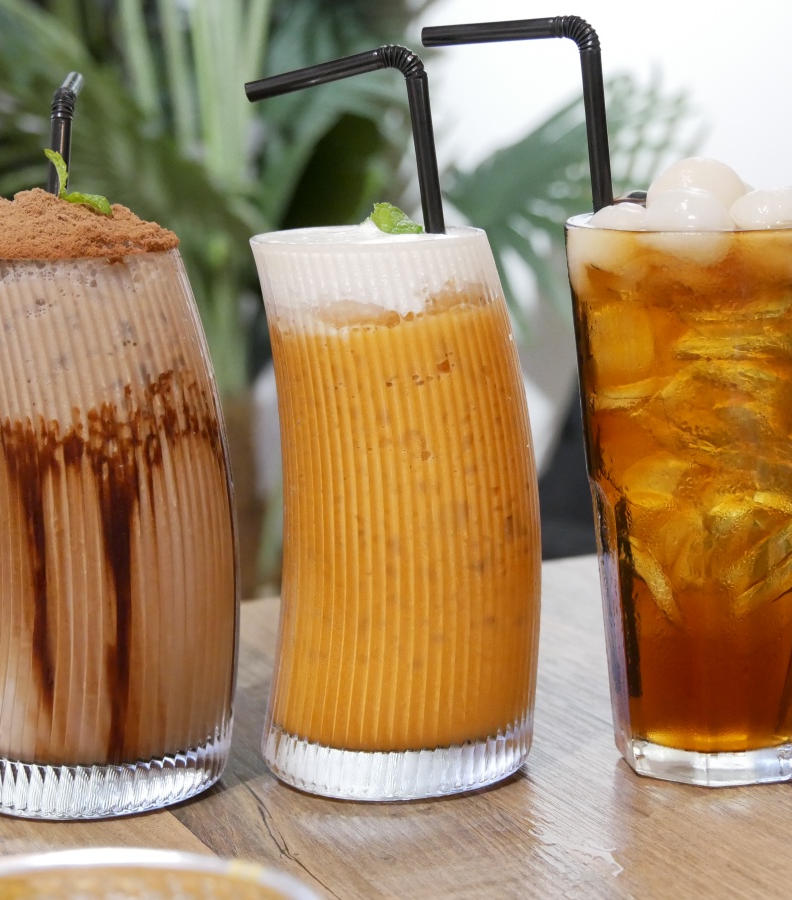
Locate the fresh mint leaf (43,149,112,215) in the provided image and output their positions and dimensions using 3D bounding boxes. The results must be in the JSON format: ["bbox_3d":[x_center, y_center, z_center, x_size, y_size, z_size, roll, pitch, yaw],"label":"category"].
[{"bbox_3d":[-0.092,-0.077,0.742,0.021,0.019,0.012,-2,9,0],"label":"fresh mint leaf"}]

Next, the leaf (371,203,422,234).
[{"bbox_3d":[0.000,-0.068,0.750,0.015,0.009,0.013,-2,9,0],"label":"leaf"}]

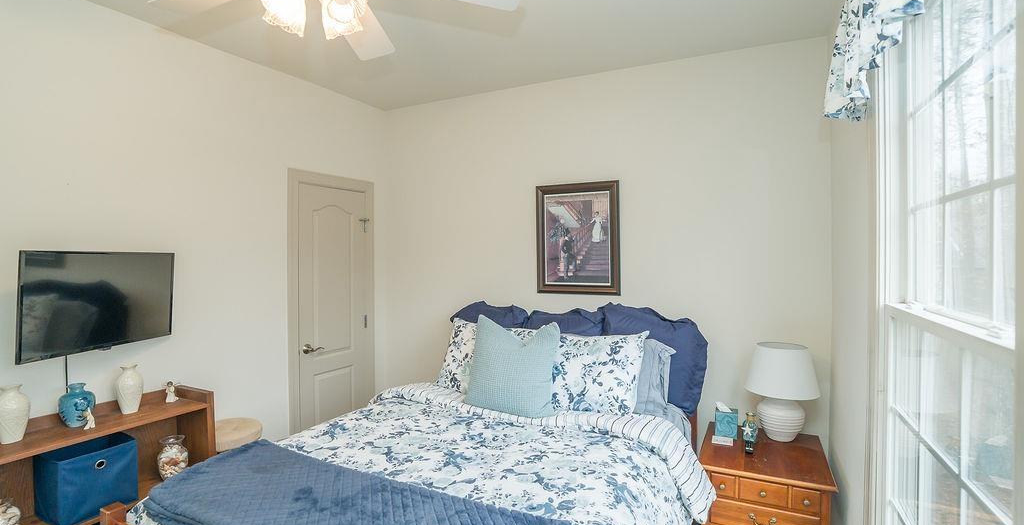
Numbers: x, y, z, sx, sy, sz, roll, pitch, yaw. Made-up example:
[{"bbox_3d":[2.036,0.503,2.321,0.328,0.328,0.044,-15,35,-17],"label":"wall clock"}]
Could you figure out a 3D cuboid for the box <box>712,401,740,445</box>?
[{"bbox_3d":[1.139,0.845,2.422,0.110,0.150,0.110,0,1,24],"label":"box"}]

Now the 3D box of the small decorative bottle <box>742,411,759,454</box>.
[{"bbox_3d":[1.183,0.842,2.250,0.068,0.180,0.068,0,1,24],"label":"small decorative bottle"}]

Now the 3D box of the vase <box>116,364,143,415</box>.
[{"bbox_3d":[-1.844,0.612,2.200,0.105,0.225,0.105,0,1,28],"label":"vase"}]

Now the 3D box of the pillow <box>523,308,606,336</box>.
[{"bbox_3d":[0.323,0.605,2.931,0.600,0.600,0.200,0,-11,24],"label":"pillow"}]

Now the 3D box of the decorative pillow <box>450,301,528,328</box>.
[{"bbox_3d":[-0.140,0.600,3.155,0.610,0.600,0.200,0,-11,24],"label":"decorative pillow"}]

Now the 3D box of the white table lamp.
[{"bbox_3d":[1.420,0.676,2.395,0.345,0.485,0.345,0,1,24],"label":"white table lamp"}]

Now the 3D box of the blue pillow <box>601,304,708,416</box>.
[{"bbox_3d":[0.817,0.577,2.680,0.600,0.610,0.190,1,-11,27],"label":"blue pillow"}]

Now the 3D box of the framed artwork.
[{"bbox_3d":[0.455,-0.166,3.100,0.588,0.760,0.030,0,1,24],"label":"framed artwork"}]

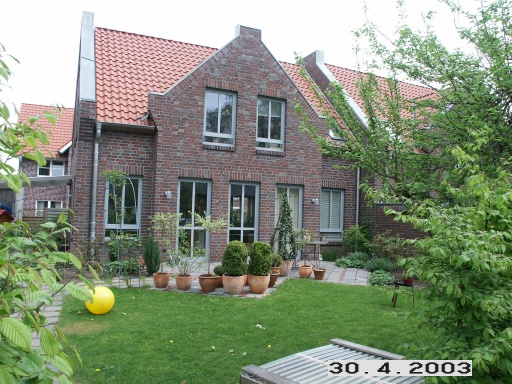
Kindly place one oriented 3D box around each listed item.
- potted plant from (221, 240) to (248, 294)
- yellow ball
[{"bbox_3d":[-0.394,1.368,7.583,0.467,0.946,0.467,2,-2,-3],"label":"potted plant"},{"bbox_3d":[-2.178,1.515,5.789,0.399,0.399,0.399,3,-2,-21],"label":"yellow ball"}]

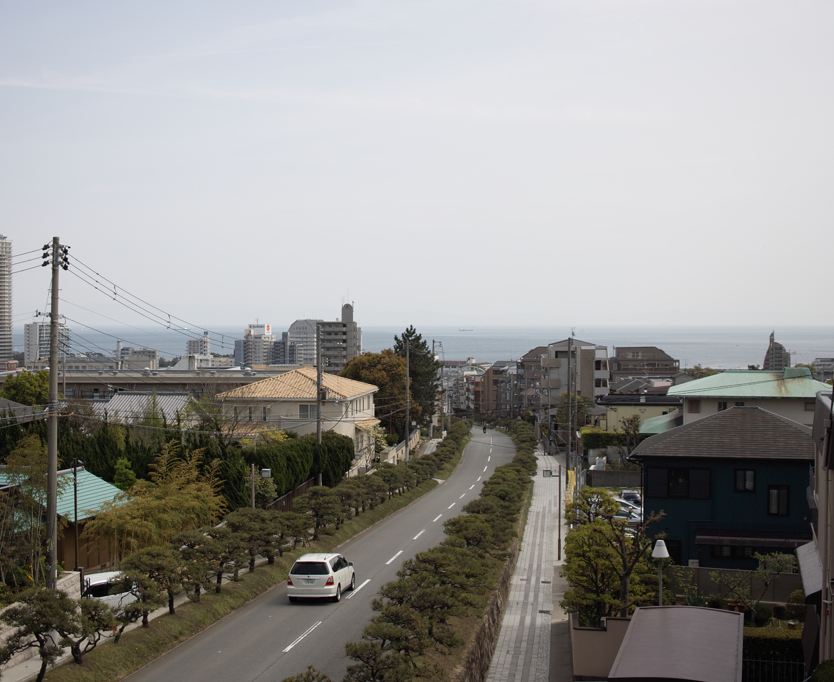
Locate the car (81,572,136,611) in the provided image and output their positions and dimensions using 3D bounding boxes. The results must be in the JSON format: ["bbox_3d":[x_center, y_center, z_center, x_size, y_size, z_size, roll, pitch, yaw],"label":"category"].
[{"bbox_3d":[-11.350,8.806,40.645,3.900,1.650,1.650,-1,1,-34],"label":"car"}]

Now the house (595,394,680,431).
[{"bbox_3d":[21.597,7.664,111.408,8.700,5.100,8.000,0,1,9],"label":"house"}]

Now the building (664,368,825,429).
[{"bbox_3d":[28.779,6.080,97.928,15.000,7.700,11.300,0,1,13],"label":"building"}]

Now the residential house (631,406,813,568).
[{"bbox_3d":[12.866,6.356,46.427,8.200,7.200,7.000,0,1,15],"label":"residential house"}]

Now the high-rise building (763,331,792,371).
[{"bbox_3d":[265.200,12.604,860.313,19.500,39.500,16.000,0,1,12],"label":"high-rise building"}]

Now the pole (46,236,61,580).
[{"bbox_3d":[-10.895,3.092,35.054,0.360,12.400,0.360,1,1,7],"label":"pole"}]

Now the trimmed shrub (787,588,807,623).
[{"bbox_3d":[13.269,9.163,40.752,0.800,1.120,0.800,0,1,0],"label":"trimmed shrub"}]

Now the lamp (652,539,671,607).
[{"bbox_3d":[6.700,7.141,32.117,0.470,3.400,0.470,0,1,8],"label":"lamp"}]

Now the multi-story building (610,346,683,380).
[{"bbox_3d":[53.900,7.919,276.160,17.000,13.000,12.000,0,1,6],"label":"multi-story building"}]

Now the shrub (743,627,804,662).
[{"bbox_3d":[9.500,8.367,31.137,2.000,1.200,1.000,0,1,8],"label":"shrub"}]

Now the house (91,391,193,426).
[{"bbox_3d":[-24.000,7.415,99.930,9.700,6.300,10.200,0,1,20],"label":"house"}]

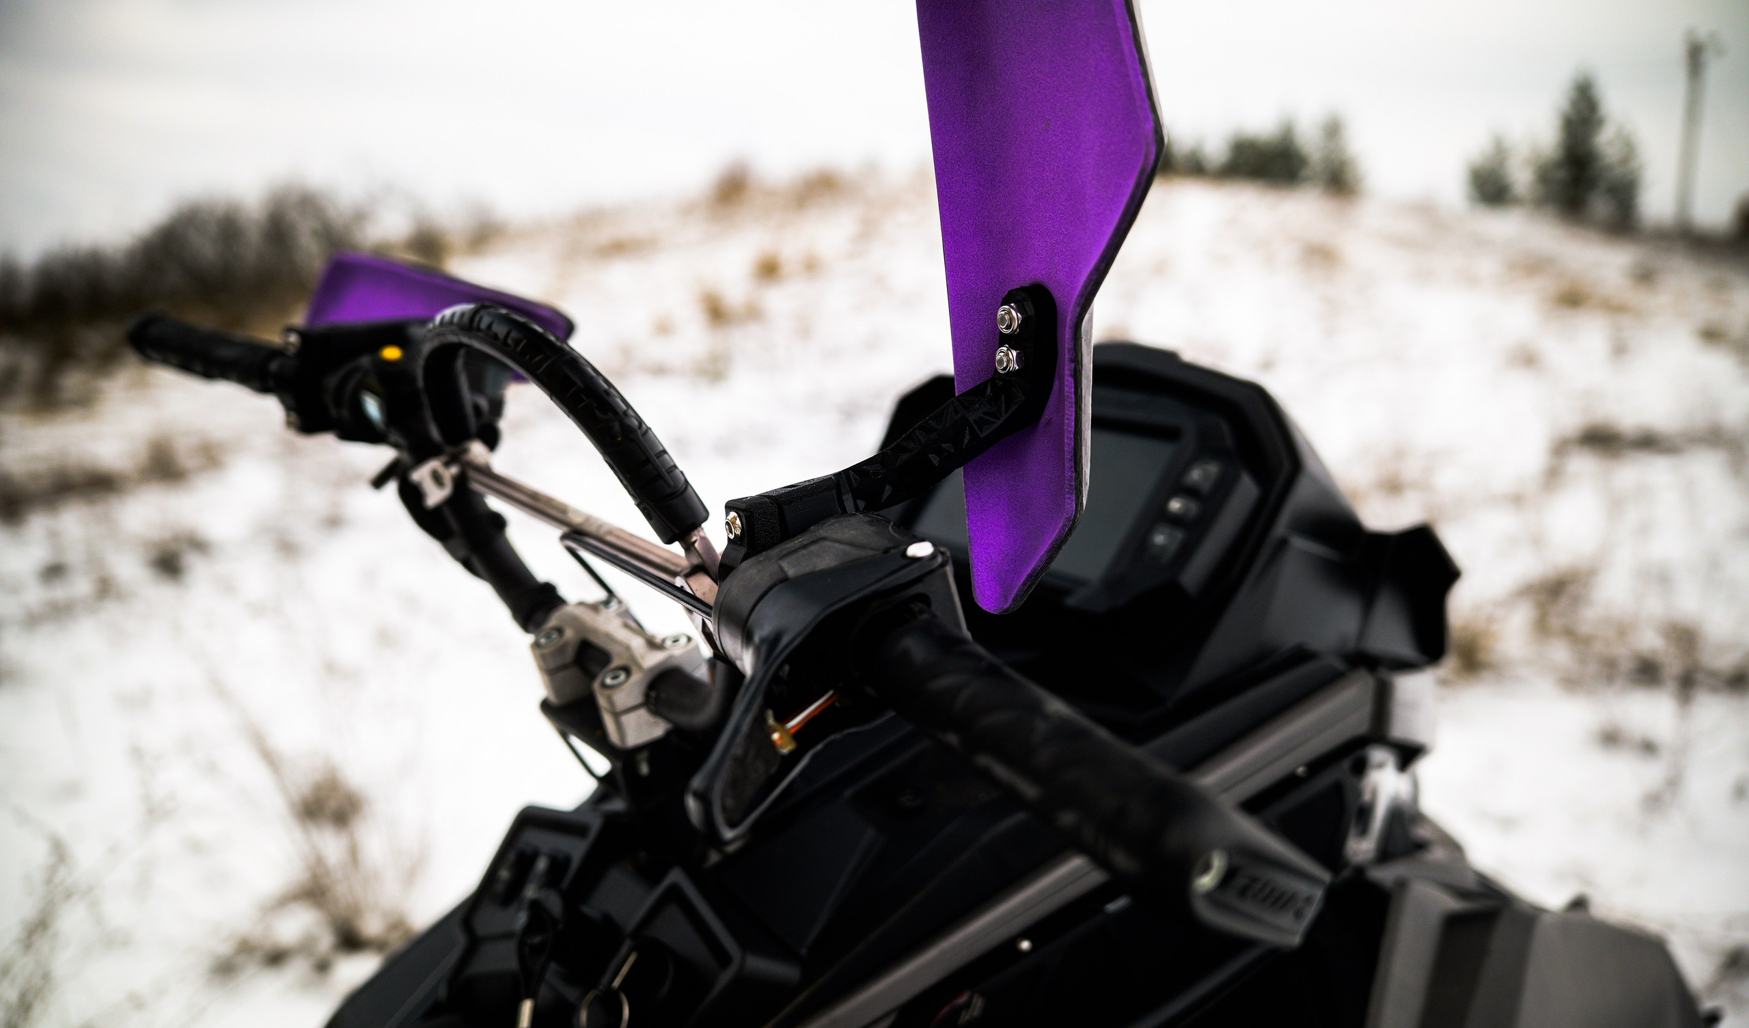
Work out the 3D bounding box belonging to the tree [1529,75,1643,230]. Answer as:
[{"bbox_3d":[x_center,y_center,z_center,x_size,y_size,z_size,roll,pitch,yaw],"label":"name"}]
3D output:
[{"bbox_3d":[21.224,-10.828,42.000,3.300,4.681,3.300,4,9,26],"label":"tree"}]

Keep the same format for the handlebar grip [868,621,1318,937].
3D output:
[{"bbox_3d":[0.053,0.067,0.414,0.048,0.036,0.166,-31,34,-21],"label":"handlebar grip"}]

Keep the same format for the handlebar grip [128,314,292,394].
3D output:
[{"bbox_3d":[-0.414,-0.102,0.870,0.141,0.033,0.033,15,44,28],"label":"handlebar grip"}]

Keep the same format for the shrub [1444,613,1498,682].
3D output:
[{"bbox_3d":[1.863,0.416,4.400,0.171,0.213,0.171,3,9,23],"label":"shrub"}]

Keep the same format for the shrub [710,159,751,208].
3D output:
[{"bbox_3d":[-2.047,-4.671,20.000,0.621,0.678,0.621,-1,8,-6],"label":"shrub"}]

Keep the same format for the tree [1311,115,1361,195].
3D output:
[{"bbox_3d":[11.457,-8.904,35.000,1.290,2.035,1.290,3,8,18],"label":"tree"}]

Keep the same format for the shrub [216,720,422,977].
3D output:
[{"bbox_3d":[-1.065,0.640,2.700,0.393,0.492,0.353,-3,9,-22],"label":"shrub"}]

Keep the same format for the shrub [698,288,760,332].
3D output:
[{"bbox_3d":[-1.343,-1.890,13.000,0.580,0.391,0.580,-1,8,-6],"label":"shrub"}]

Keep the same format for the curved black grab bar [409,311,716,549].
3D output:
[{"bbox_3d":[-0.151,-0.053,0.602,0.029,0.088,0.212,-40,38,-28],"label":"curved black grab bar"}]

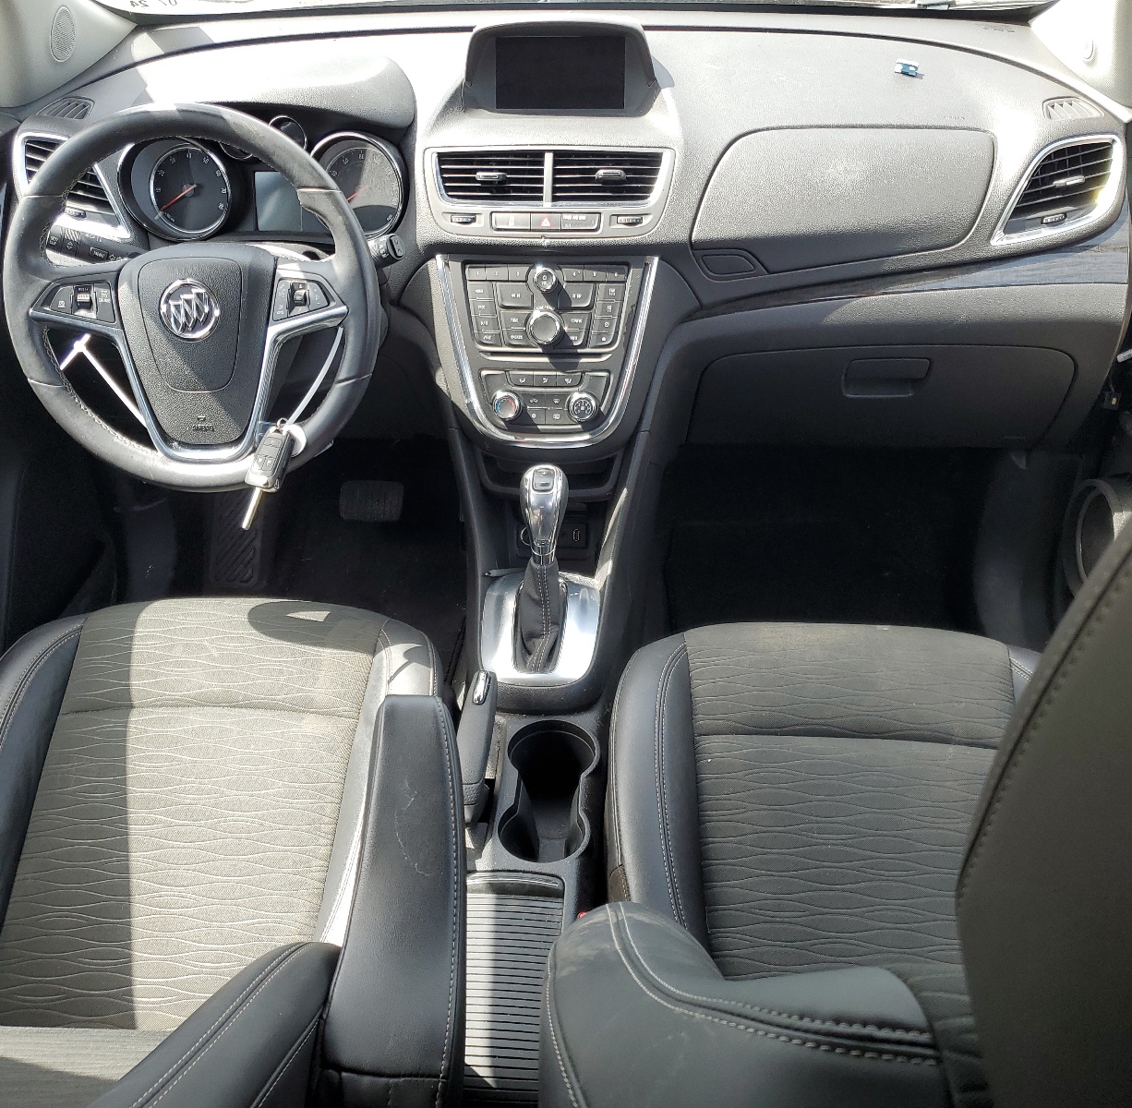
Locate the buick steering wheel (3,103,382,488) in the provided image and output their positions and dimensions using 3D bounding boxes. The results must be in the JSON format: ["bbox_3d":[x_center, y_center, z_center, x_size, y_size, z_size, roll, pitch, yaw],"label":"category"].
[{"bbox_3d":[-0.365,-0.249,1.107,0.370,0.370,0.110,2,10,4],"label":"buick steering wheel"}]

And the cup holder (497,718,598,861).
[{"bbox_3d":[-0.017,0.246,1.054,0.088,0.075,0.176,2,35,4],"label":"cup holder"}]

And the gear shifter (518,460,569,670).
[{"bbox_3d":[-0.022,0.006,1.175,0.056,0.195,0.125,2,35,4],"label":"gear shifter"}]

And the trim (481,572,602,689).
[{"bbox_3d":[-0.027,0.083,1.217,0.132,0.040,0.165,2,41,4],"label":"trim"}]

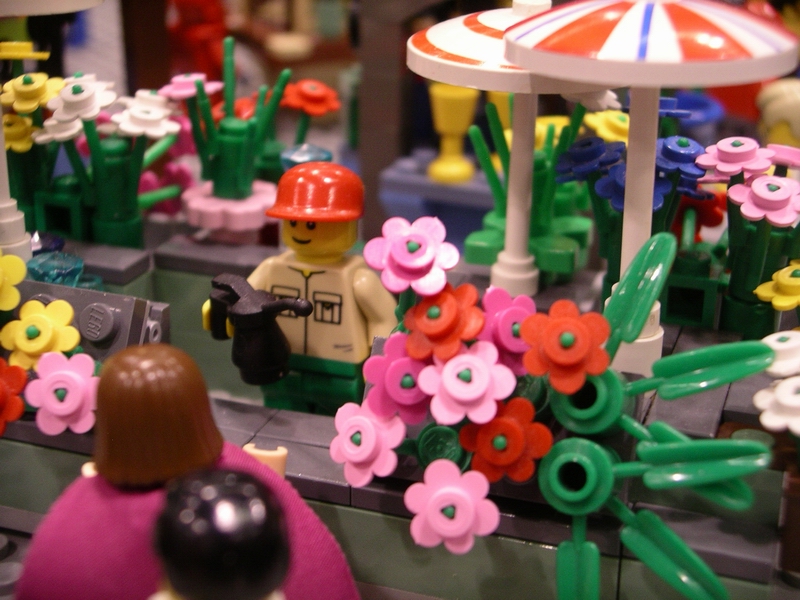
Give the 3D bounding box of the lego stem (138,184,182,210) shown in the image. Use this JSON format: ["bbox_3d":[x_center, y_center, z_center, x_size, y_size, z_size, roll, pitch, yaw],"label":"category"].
[{"bbox_3d":[-0.037,-0.016,0.220,0.007,0.002,0.002,-19,0,0],"label":"lego stem"}]

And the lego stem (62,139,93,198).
[{"bbox_3d":[-0.047,-0.019,0.208,0.002,0.009,0.002,-14,25,0],"label":"lego stem"}]

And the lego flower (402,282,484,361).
[{"bbox_3d":[0.004,0.002,0.149,0.010,0.010,0.003,15,-16,35],"label":"lego flower"}]

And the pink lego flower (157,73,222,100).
[{"bbox_3d":[-0.032,-0.032,0.218,0.010,0.003,0.010,-6,20,0],"label":"pink lego flower"}]

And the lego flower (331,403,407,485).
[{"bbox_3d":[-0.004,0.016,0.161,0.010,0.010,0.003,34,0,42],"label":"lego flower"}]

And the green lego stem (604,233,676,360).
[{"bbox_3d":[0.026,0.000,0.154,0.004,0.015,0.002,25,13,0],"label":"green lego stem"}]

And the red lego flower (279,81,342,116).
[{"bbox_3d":[-0.015,-0.034,0.242,0.010,0.002,0.010,12,33,-8],"label":"red lego flower"}]

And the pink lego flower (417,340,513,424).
[{"bbox_3d":[0.007,0.008,0.148,0.010,0.010,0.003,4,-19,10],"label":"pink lego flower"}]

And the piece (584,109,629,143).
[{"bbox_3d":[0.033,-0.026,0.215,0.010,0.003,0.010,14,36,0],"label":"piece"}]

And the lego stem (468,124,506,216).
[{"bbox_3d":[0.013,-0.018,0.206,0.002,0.015,0.002,-19,32,0],"label":"lego stem"}]

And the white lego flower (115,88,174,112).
[{"bbox_3d":[-0.039,-0.031,0.225,0.010,0.003,0.010,14,24,0],"label":"white lego flower"}]

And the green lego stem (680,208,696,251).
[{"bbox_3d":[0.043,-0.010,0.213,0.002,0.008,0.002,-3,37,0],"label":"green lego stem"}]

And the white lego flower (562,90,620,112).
[{"bbox_3d":[0.029,-0.031,0.219,0.010,0.003,0.010,1,20,0],"label":"white lego flower"}]

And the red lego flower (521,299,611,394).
[{"bbox_3d":[0.017,0.005,0.150,0.010,0.010,0.002,-1,-22,-2],"label":"red lego flower"}]

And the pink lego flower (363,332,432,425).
[{"bbox_3d":[0.001,0.009,0.153,0.010,0.010,0.003,0,2,-17],"label":"pink lego flower"}]

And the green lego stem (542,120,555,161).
[{"bbox_3d":[0.021,-0.023,0.203,0.002,0.006,0.002,6,20,0],"label":"green lego stem"}]

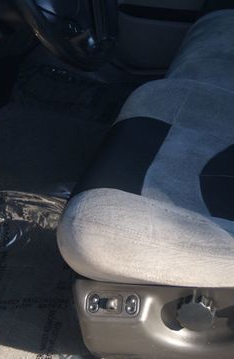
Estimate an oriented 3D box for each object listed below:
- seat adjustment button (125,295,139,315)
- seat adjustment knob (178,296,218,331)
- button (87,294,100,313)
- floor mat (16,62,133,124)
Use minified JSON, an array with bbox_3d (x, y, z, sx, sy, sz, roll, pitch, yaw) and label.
[{"bbox_3d":[0.024,0.191,1.347,0.020,0.030,0.010,5,30,9],"label":"seat adjustment button"},{"bbox_3d":[0.122,0.203,1.339,0.056,0.056,0.026,5,30,9],"label":"seat adjustment knob"},{"bbox_3d":[-0.036,0.192,1.365,0.019,0.029,0.010,5,30,9],"label":"button"},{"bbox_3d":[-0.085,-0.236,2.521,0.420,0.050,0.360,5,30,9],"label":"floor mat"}]

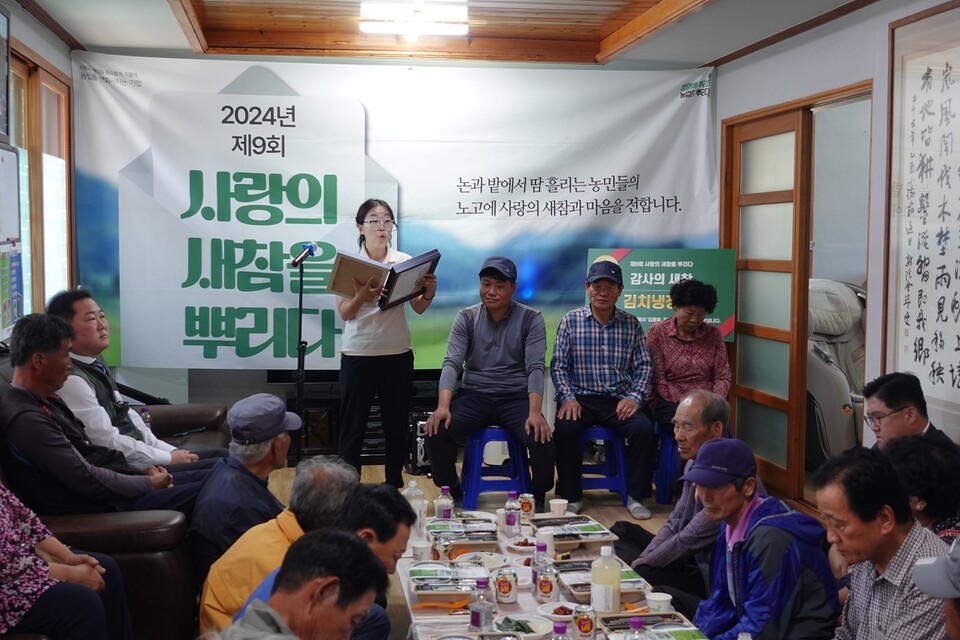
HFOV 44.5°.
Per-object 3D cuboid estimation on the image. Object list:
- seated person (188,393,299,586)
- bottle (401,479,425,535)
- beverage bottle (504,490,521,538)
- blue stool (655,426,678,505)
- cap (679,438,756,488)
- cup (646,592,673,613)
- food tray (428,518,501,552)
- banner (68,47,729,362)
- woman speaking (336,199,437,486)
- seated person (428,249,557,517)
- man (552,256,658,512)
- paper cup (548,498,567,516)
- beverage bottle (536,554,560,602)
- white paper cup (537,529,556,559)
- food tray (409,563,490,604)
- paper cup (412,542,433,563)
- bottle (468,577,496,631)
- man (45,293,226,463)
[{"bbox_3d":[-0.720,0.685,4.030,0.720,0.860,0.600,-3,5,-37],"label":"seated person"},{"bbox_3d":[-0.239,0.677,4.191,0.080,0.200,0.080,0,4,0],"label":"bottle"},{"bbox_3d":[0.122,0.707,4.297,0.058,0.160,0.058,0,4,-9],"label":"beverage bottle"},{"bbox_3d":[1.145,0.755,6.380,0.360,0.420,0.360,0,4,-9],"label":"blue stool"},{"bbox_3d":[0.720,0.419,3.557,0.265,0.140,0.185,-2,5,-32],"label":"cap"},{"bbox_3d":[0.508,0.817,3.326,0.074,0.074,0.074,0,4,0],"label":"cup"},{"bbox_3d":[-0.059,0.759,4.135,0.246,0.048,0.319,0,4,-6],"label":"food tray"},{"bbox_3d":[-0.462,-0.656,7.374,4.000,1.950,0.070,0,4,-9],"label":"banner"},{"bbox_3d":[-0.523,0.140,6.423,0.540,1.620,0.460,0,4,-10],"label":"woman speaking"},{"bbox_3d":[0.043,0.334,5.960,0.640,1.300,0.800,0,4,-1],"label":"seated person"},{"bbox_3d":[0.649,0.329,6.139,0.540,1.290,0.740,0,4,1],"label":"man"},{"bbox_3d":[0.303,0.727,4.454,0.072,0.073,0.072,0,4,0],"label":"paper cup"},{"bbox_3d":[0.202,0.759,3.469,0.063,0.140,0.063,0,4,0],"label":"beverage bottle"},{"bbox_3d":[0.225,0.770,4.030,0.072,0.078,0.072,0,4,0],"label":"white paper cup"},{"bbox_3d":[-0.089,0.797,3.566,0.243,0.048,0.319,0,4,-6],"label":"food tray"},{"bbox_3d":[-0.188,0.768,3.810,0.068,0.072,0.068,0,4,0],"label":"paper cup"},{"bbox_3d":[0.007,0.771,3.149,0.064,0.157,0.064,0,4,0],"label":"bottle"},{"bbox_3d":[-1.280,0.476,4.550,0.920,1.200,0.580,0,4,0],"label":"man"}]

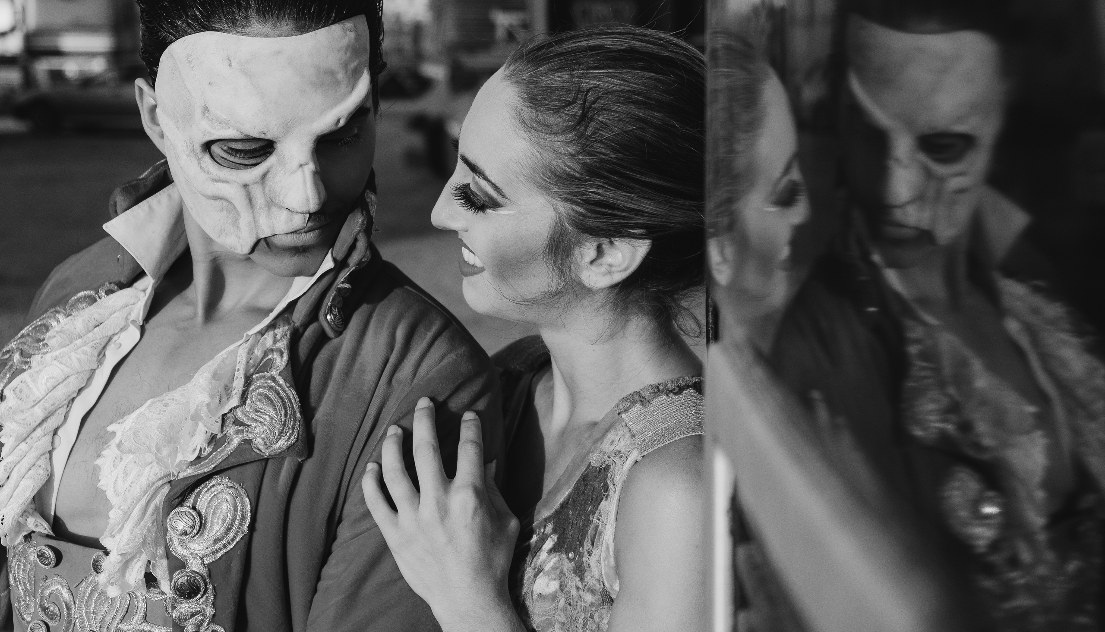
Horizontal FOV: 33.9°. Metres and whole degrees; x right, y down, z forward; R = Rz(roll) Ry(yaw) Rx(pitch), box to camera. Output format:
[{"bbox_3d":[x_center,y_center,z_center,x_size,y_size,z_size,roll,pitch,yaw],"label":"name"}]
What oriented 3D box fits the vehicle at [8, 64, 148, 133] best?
[{"bbox_3d":[-9.150,-4.550,38.000,4.300,1.450,1.750,0,8,-3],"label":"vehicle"}]

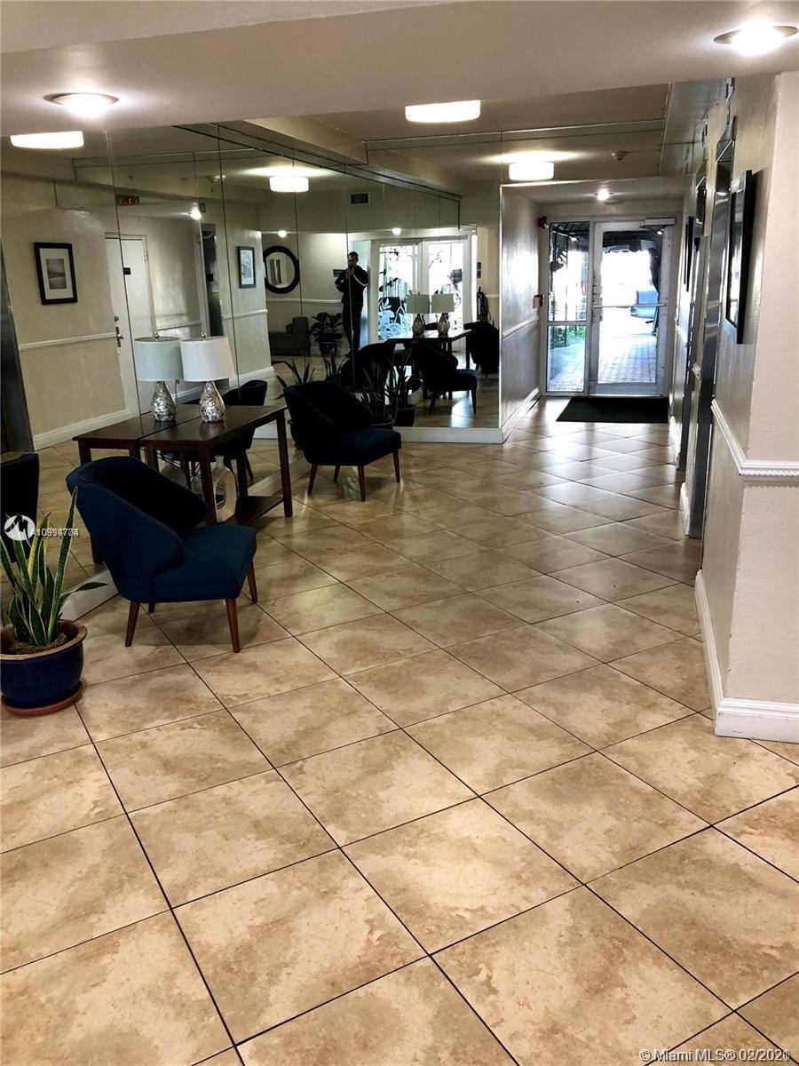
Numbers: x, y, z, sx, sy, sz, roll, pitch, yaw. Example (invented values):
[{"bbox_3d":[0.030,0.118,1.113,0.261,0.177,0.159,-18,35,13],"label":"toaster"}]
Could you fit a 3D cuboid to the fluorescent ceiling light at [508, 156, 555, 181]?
[{"bbox_3d":[1.446,-3.987,9.450,0.480,0.190,0.480,3,18,15],"label":"fluorescent ceiling light"}]

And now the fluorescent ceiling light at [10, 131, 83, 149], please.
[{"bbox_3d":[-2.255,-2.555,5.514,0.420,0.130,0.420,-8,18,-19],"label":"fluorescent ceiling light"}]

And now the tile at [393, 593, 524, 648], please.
[{"bbox_3d":[0.277,0.414,4.121,0.491,0.013,0.491,-11,20,-28],"label":"tile"}]

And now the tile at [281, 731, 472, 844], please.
[{"bbox_3d":[-0.083,0.823,2.832,0.491,0.013,0.491,-11,20,-28],"label":"tile"}]

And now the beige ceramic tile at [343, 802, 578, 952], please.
[{"bbox_3d":[0.153,0.875,2.258,0.457,0.012,0.457,-11,19,-28],"label":"beige ceramic tile"}]

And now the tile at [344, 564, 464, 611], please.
[{"bbox_3d":[0.029,0.292,4.537,0.491,0.013,0.491,-11,20,-28],"label":"tile"}]

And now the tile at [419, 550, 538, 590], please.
[{"bbox_3d":[0.430,0.199,4.444,0.457,0.012,0.457,-11,19,-28],"label":"tile"}]

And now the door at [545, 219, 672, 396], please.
[{"bbox_3d":[2.519,-2.712,10.506,1.506,2.097,0.080,2,18,13],"label":"door"}]

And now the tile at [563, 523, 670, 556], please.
[{"bbox_3d":[1.229,0.044,4.878,0.457,0.012,0.457,-11,19,-28],"label":"tile"}]

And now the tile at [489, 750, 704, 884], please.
[{"bbox_3d":[0.552,0.798,2.475,0.457,0.012,0.457,-11,19,-28],"label":"tile"}]

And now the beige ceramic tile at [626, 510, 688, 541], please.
[{"bbox_3d":[1.628,-0.033,5.095,0.457,0.012,0.457,-11,19,-28],"label":"beige ceramic tile"}]

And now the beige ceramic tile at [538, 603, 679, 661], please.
[{"bbox_3d":[0.966,0.453,3.987,0.500,0.010,0.500,-11,20,-28],"label":"beige ceramic tile"}]

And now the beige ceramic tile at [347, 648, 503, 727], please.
[{"bbox_3d":[0.100,0.623,3.517,0.500,0.010,0.500,-11,20,-28],"label":"beige ceramic tile"}]

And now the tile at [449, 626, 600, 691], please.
[{"bbox_3d":[0.533,0.538,3.752,0.500,0.010,0.500,-11,20,-28],"label":"tile"}]

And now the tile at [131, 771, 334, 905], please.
[{"bbox_3d":[-0.477,0.841,2.424,0.457,0.012,0.457,-11,19,-28],"label":"tile"}]

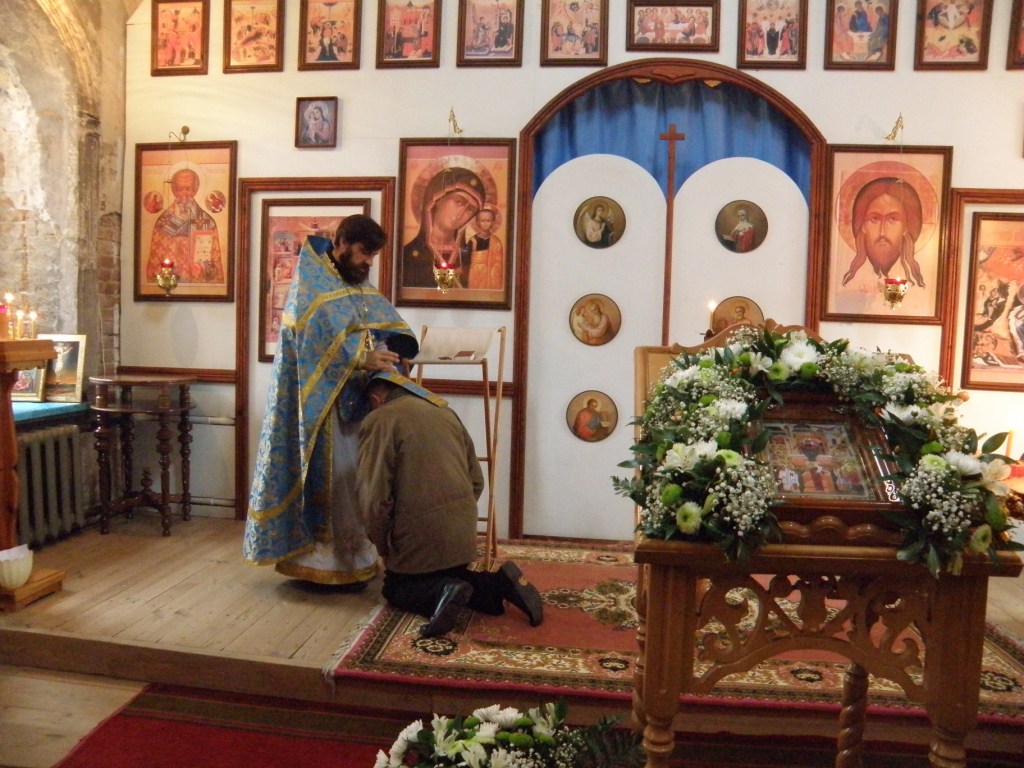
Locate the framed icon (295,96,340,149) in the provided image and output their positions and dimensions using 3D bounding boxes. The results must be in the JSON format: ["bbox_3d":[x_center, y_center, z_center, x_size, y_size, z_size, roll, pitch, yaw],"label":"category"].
[{"bbox_3d":[-1.159,-1.553,4.566,0.260,0.305,0.025,2,4,7],"label":"framed icon"}]

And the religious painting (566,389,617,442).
[{"bbox_3d":[0.469,0.189,4.476,0.300,0.300,0.020,2,4,7],"label":"religious painting"}]

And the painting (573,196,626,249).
[{"bbox_3d":[0.504,-0.923,4.404,0.300,0.300,0.020,2,4,7],"label":"painting"}]

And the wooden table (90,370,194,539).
[{"bbox_3d":[-2.056,0.389,4.308,0.575,0.865,0.575,2,4,-3],"label":"wooden table"}]

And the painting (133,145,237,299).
[{"bbox_3d":[-1.935,-0.952,4.527,0.655,0.950,0.035,2,4,7],"label":"painting"}]

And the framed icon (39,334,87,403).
[{"bbox_3d":[-2.629,-0.090,4.483,0.270,0.385,0.030,2,-4,-3],"label":"framed icon"}]

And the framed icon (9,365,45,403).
[{"bbox_3d":[-2.780,-0.026,4.377,0.230,0.270,0.025,2,-4,-3],"label":"framed icon"}]

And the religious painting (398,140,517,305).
[{"bbox_3d":[-0.326,-0.936,4.498,0.695,0.990,0.040,2,4,7],"label":"religious painting"}]

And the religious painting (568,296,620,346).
[{"bbox_3d":[0.484,-0.368,4.440,0.300,0.300,0.020,2,4,7],"label":"religious painting"}]

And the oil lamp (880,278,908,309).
[{"bbox_3d":[2.002,-0.479,4.025,0.130,0.165,0.130,2,4,7],"label":"oil lamp"}]

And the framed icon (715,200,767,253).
[{"bbox_3d":[1.236,-0.846,4.152,0.285,0.285,0.020,2,4,7],"label":"framed icon"}]

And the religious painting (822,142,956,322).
[{"bbox_3d":[2.048,-0.816,4.200,0.670,0.980,0.040,2,4,7],"label":"religious painting"}]

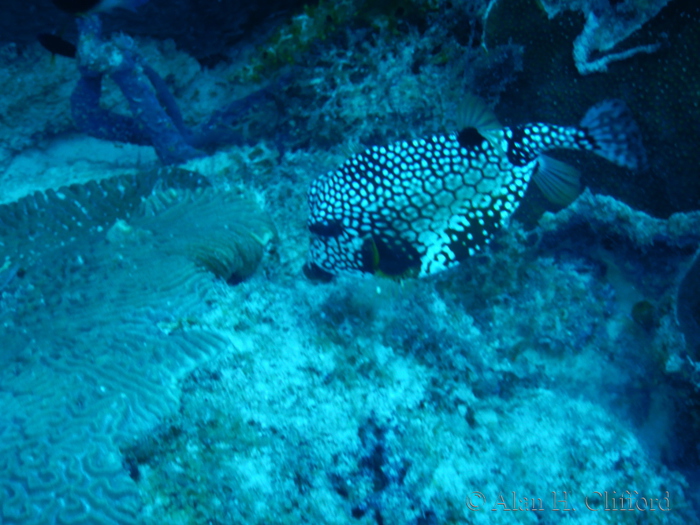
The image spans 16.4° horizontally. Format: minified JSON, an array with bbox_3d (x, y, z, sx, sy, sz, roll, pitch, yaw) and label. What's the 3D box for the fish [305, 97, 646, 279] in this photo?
[{"bbox_3d":[0.069,-0.055,1.460,0.220,0.092,0.062,-17,28,-2],"label":"fish"}]

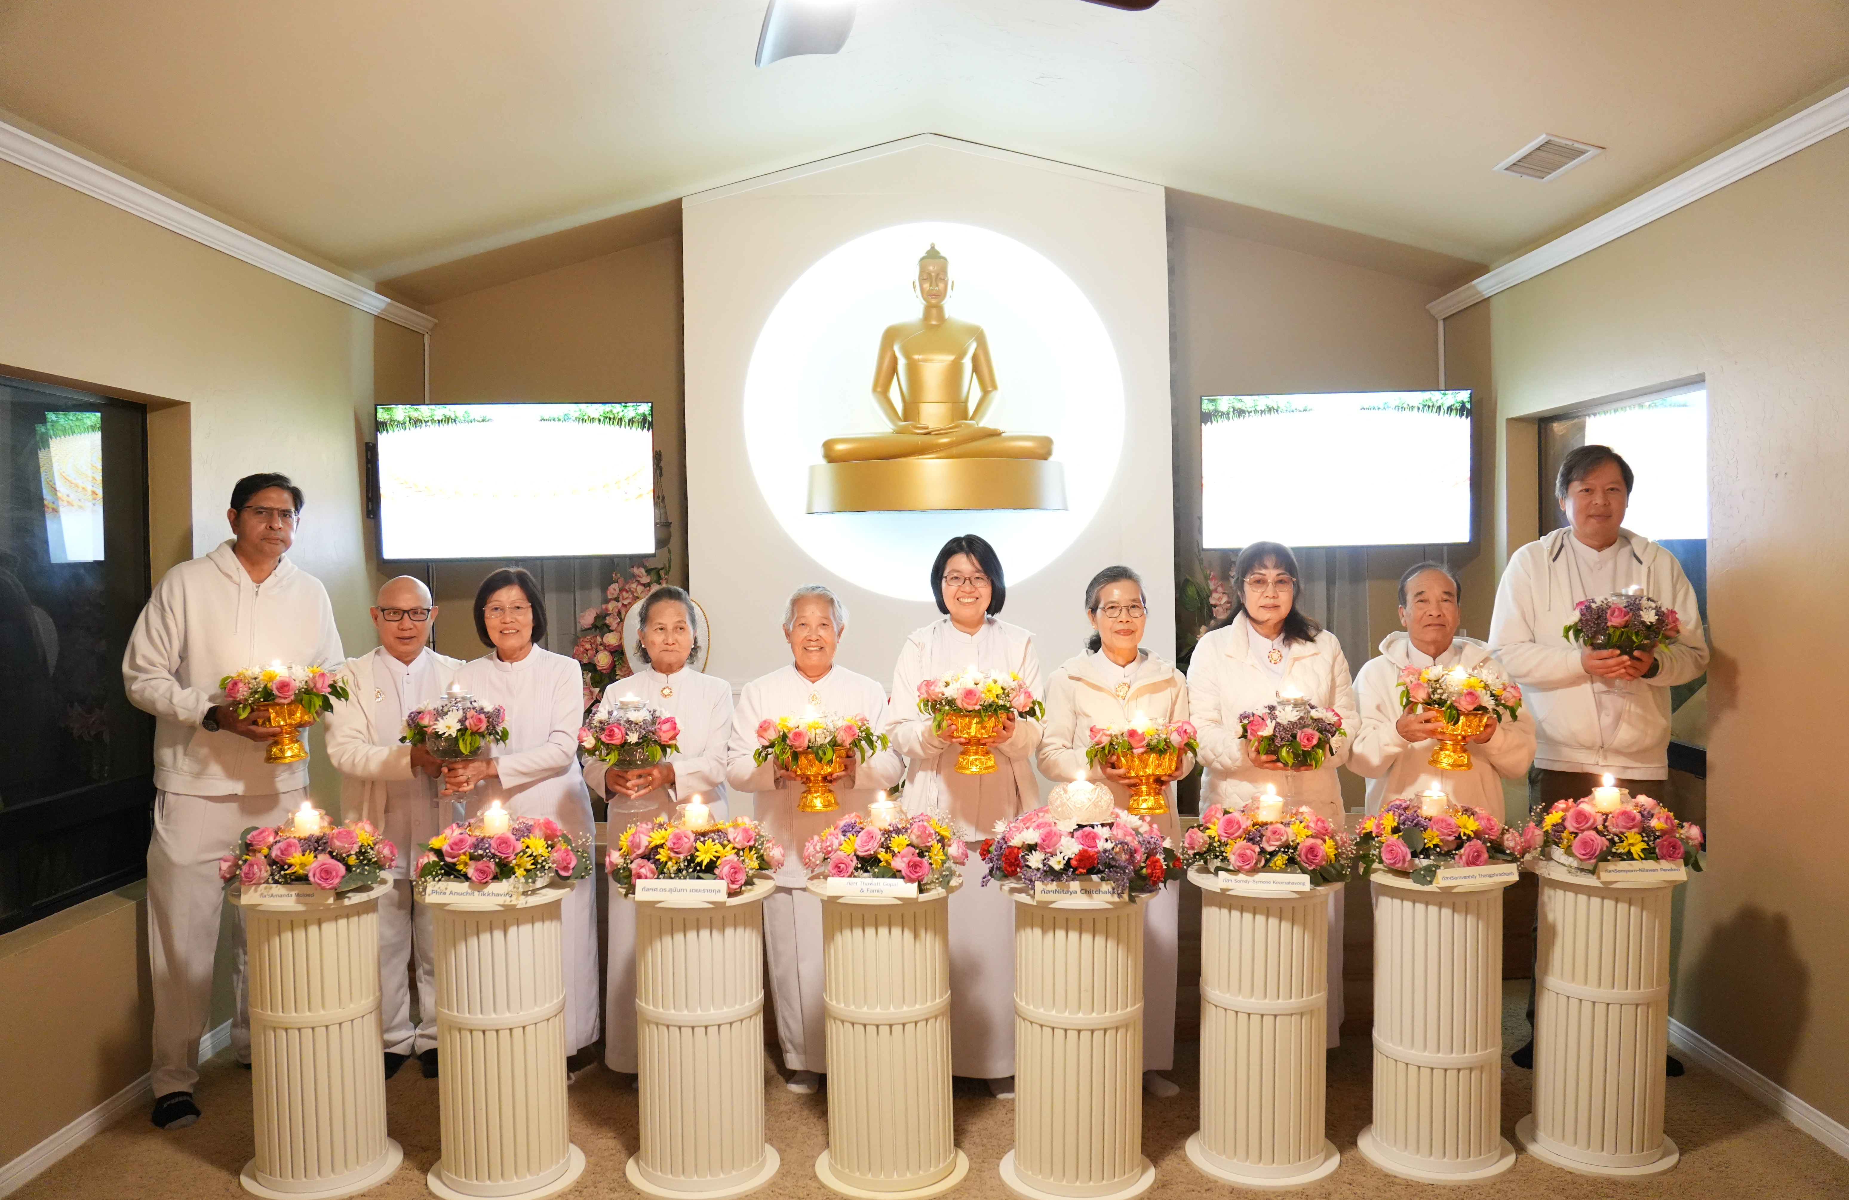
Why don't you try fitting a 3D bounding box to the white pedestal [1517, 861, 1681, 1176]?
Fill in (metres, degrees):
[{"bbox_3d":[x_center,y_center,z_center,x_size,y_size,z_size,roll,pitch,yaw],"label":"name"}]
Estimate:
[{"bbox_3d":[1.666,0.997,3.178,0.371,0.692,0.371,-1,2,0],"label":"white pedestal"}]

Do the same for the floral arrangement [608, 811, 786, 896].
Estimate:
[{"bbox_3d":[-0.552,0.605,3.086,0.405,0.150,0.405,-1,2,0],"label":"floral arrangement"}]

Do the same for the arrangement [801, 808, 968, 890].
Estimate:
[{"bbox_3d":[-0.101,0.624,3.220,0.400,0.150,0.380,-1,3,2],"label":"arrangement"}]

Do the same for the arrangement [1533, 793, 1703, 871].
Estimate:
[{"bbox_3d":[1.714,0.574,3.164,0.370,0.152,0.370,-1,2,0],"label":"arrangement"}]

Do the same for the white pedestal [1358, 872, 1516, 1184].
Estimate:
[{"bbox_3d":[1.256,1.002,3.159,0.371,0.692,0.371,-1,2,0],"label":"white pedestal"}]

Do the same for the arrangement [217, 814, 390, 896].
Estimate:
[{"bbox_3d":[-1.565,0.641,3.254,0.400,0.150,0.380,-1,3,2],"label":"arrangement"}]

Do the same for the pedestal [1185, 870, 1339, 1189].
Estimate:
[{"bbox_3d":[0.827,1.008,3.135,0.371,0.692,0.371,-1,2,0],"label":"pedestal"}]

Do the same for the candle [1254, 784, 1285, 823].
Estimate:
[{"bbox_3d":[0.884,0.516,3.264,0.060,0.095,0.060,-1,3,2],"label":"candle"}]

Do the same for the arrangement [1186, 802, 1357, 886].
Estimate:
[{"bbox_3d":[0.832,0.586,3.121,0.390,0.152,0.390,-1,2,0],"label":"arrangement"}]

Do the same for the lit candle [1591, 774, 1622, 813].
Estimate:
[{"bbox_3d":[1.669,0.474,3.140,0.052,0.090,0.052,-1,2,0],"label":"lit candle"}]

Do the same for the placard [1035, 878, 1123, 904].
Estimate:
[{"bbox_3d":[0.369,0.682,3.013,0.212,0.043,0.038,0,3,5],"label":"placard"}]

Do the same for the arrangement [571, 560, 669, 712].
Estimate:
[{"bbox_3d":[-1.225,0.173,5.300,0.460,0.720,0.380,-1,3,2],"label":"arrangement"}]

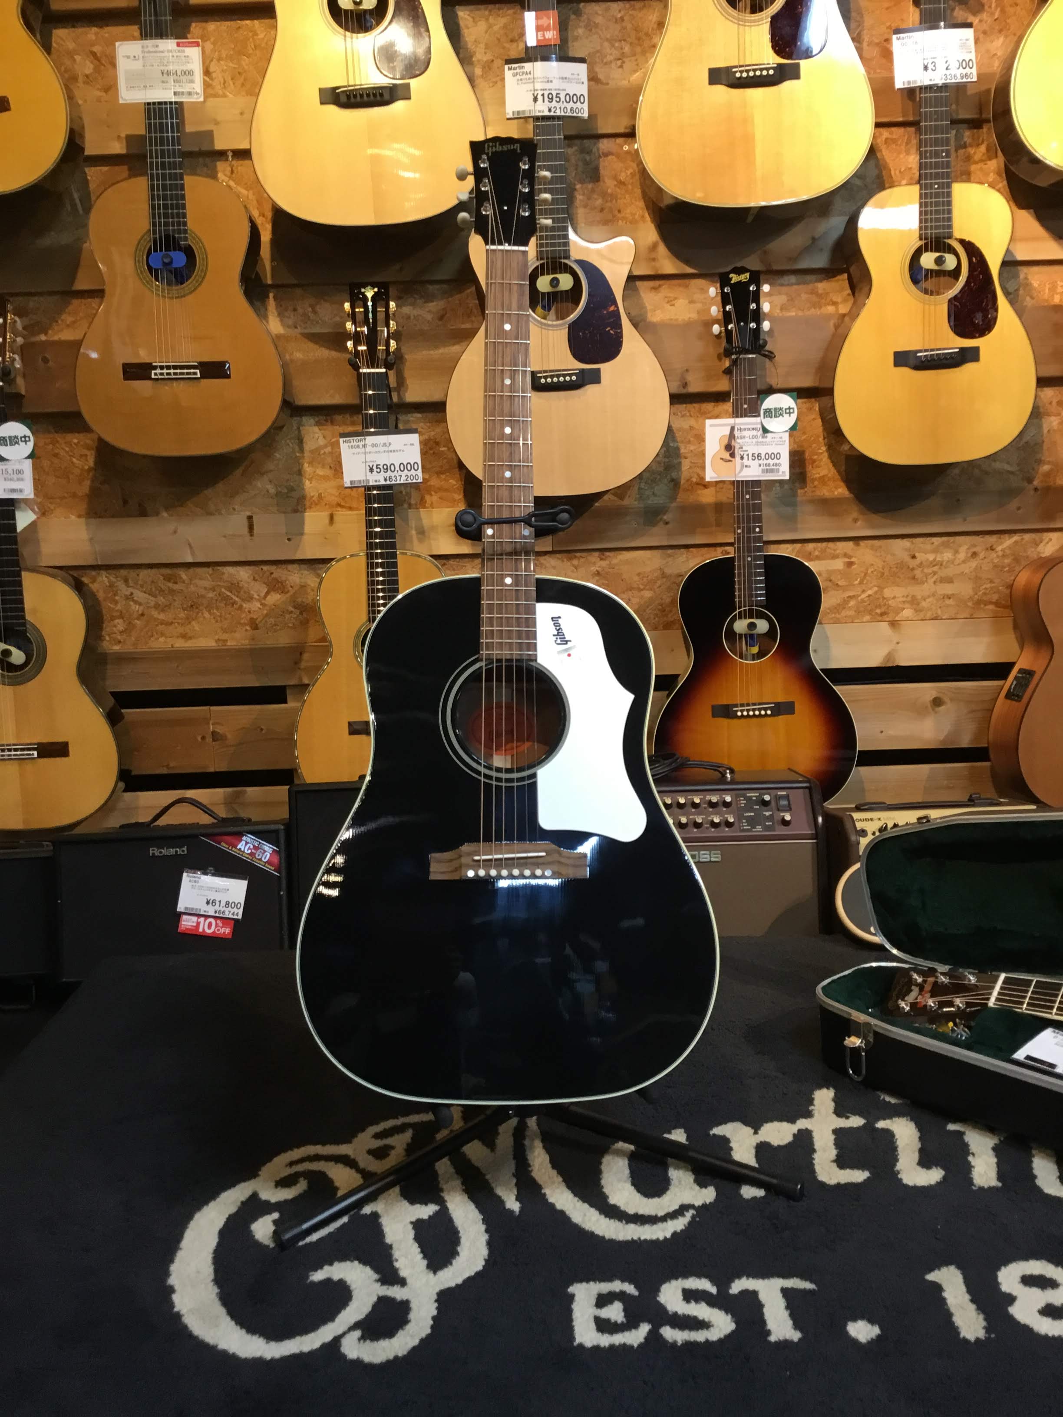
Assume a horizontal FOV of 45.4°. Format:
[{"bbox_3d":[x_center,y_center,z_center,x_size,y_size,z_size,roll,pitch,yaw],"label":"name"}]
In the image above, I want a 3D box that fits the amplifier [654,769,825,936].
[{"bbox_3d":[0.272,0.282,2.135,0.389,0.318,0.275,-2,3,3],"label":"amplifier"}]

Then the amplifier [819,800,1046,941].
[{"bbox_3d":[0.658,0.315,2.045,0.362,0.295,0.255,-2,6,0],"label":"amplifier"}]

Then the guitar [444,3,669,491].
[{"bbox_3d":[0.033,-0.881,2.198,0.392,1.018,0.130,-3,8,0],"label":"guitar"}]

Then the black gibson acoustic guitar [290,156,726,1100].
[{"bbox_3d":[-0.022,-0.123,1.329,0.410,1.020,0.135,0,-9,0],"label":"black gibson acoustic guitar"}]

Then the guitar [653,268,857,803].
[{"bbox_3d":[0.398,-0.298,2.361,0.377,0.998,0.125,-3,9,1],"label":"guitar"}]

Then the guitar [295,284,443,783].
[{"bbox_3d":[-0.272,-0.281,2.356,0.360,0.970,0.122,-2,10,0],"label":"guitar"}]

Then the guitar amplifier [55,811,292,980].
[{"bbox_3d":[-0.594,0.327,2.232,0.379,0.262,0.270,-2,-1,-3],"label":"guitar amplifier"}]

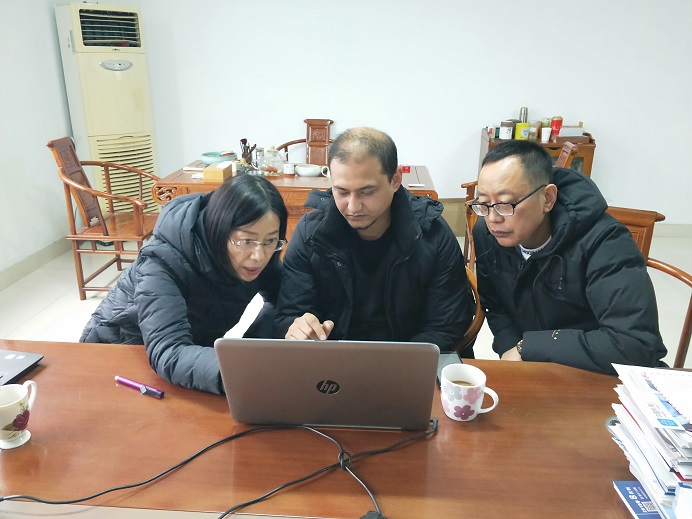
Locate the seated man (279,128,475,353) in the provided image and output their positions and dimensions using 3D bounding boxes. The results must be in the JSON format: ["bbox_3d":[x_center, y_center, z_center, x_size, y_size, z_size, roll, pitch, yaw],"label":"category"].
[{"bbox_3d":[0.075,0.255,1.455,0.580,1.250,0.740,2,21,6],"label":"seated man"}]

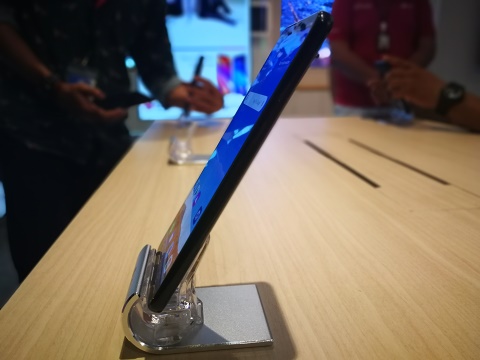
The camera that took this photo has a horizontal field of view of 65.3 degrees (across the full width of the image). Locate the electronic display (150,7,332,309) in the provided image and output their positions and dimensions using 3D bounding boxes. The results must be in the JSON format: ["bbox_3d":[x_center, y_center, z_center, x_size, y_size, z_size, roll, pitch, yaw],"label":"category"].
[{"bbox_3d":[-0.006,-0.012,0.205,0.008,0.157,0.073,28,11,-13],"label":"electronic display"}]

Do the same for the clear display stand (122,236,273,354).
[{"bbox_3d":[-0.024,0.059,0.224,0.079,0.055,0.057,-2,17,-6],"label":"clear display stand"}]

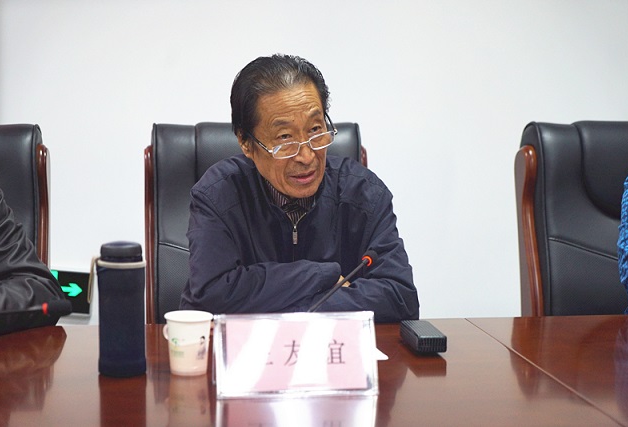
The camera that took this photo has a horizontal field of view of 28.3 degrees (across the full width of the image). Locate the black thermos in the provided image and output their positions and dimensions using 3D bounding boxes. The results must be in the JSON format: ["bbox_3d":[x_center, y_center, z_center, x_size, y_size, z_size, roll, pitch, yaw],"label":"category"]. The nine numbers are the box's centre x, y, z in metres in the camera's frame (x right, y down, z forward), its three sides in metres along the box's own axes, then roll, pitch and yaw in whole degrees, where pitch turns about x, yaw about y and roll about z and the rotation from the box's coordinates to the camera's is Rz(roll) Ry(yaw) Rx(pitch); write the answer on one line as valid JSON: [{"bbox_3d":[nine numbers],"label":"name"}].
[{"bbox_3d":[-0.278,0.136,1.799,0.070,0.195,0.070,0,6,0],"label":"black thermos"}]

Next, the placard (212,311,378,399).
[{"bbox_3d":[-0.025,0.190,1.718,0.221,0.105,0.082,-1,7,-6],"label":"placard"}]

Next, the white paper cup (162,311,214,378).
[{"bbox_3d":[-0.184,0.191,1.806,0.073,0.085,0.073,0,6,0],"label":"white paper cup"}]

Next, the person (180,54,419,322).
[{"bbox_3d":[-0.022,0.304,2.392,0.490,1.210,0.660,-1,7,-7],"label":"person"}]

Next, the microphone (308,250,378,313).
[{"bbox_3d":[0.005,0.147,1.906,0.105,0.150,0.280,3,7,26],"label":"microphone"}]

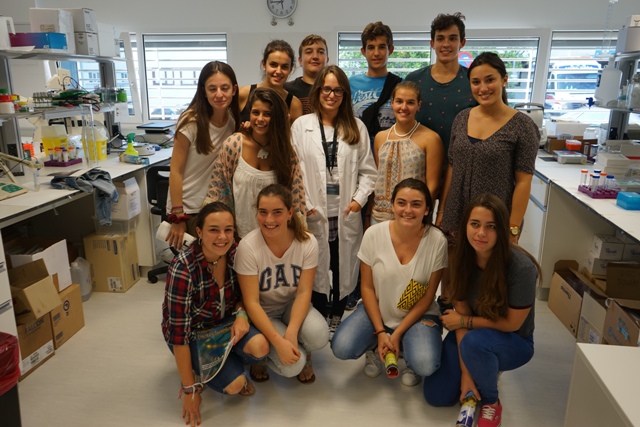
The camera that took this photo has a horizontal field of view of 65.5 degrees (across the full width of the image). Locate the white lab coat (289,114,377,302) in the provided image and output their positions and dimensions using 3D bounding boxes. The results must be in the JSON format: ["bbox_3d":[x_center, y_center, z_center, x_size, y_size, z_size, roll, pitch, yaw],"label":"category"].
[{"bbox_3d":[0.077,-0.038,2.806,0.470,1.040,0.320,1,15,4],"label":"white lab coat"}]

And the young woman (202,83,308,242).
[{"bbox_3d":[-0.348,0.051,2.758,0.500,1.450,0.330,0,15,-2],"label":"young woman"}]

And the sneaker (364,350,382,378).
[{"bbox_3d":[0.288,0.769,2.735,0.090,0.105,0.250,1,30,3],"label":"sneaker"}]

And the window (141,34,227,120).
[{"bbox_3d":[-1.391,-1.420,5.241,0.900,0.880,0.100,2,15,8],"label":"window"}]

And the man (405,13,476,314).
[{"bbox_3d":[0.744,-0.232,3.110,0.490,1.898,0.300,2,15,6],"label":"man"}]

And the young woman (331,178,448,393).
[{"bbox_3d":[0.350,0.332,2.519,0.540,1.040,0.560,2,15,8],"label":"young woman"}]

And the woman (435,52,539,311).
[{"bbox_3d":[0.844,0.012,2.598,0.450,1.620,0.310,11,19,35],"label":"woman"}]

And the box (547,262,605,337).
[{"bbox_3d":[1.618,0.565,3.133,0.160,0.290,0.430,1,15,3],"label":"box"}]

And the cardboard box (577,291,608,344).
[{"bbox_3d":[1.598,0.641,2.759,0.200,0.330,0.270,1,15,3],"label":"cardboard box"}]

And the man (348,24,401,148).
[{"bbox_3d":[0.335,-0.231,3.172,0.470,1.861,0.290,1,15,3],"label":"man"}]

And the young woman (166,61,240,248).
[{"bbox_3d":[-0.601,0.020,2.703,0.410,1.624,0.330,-6,17,-21],"label":"young woman"}]

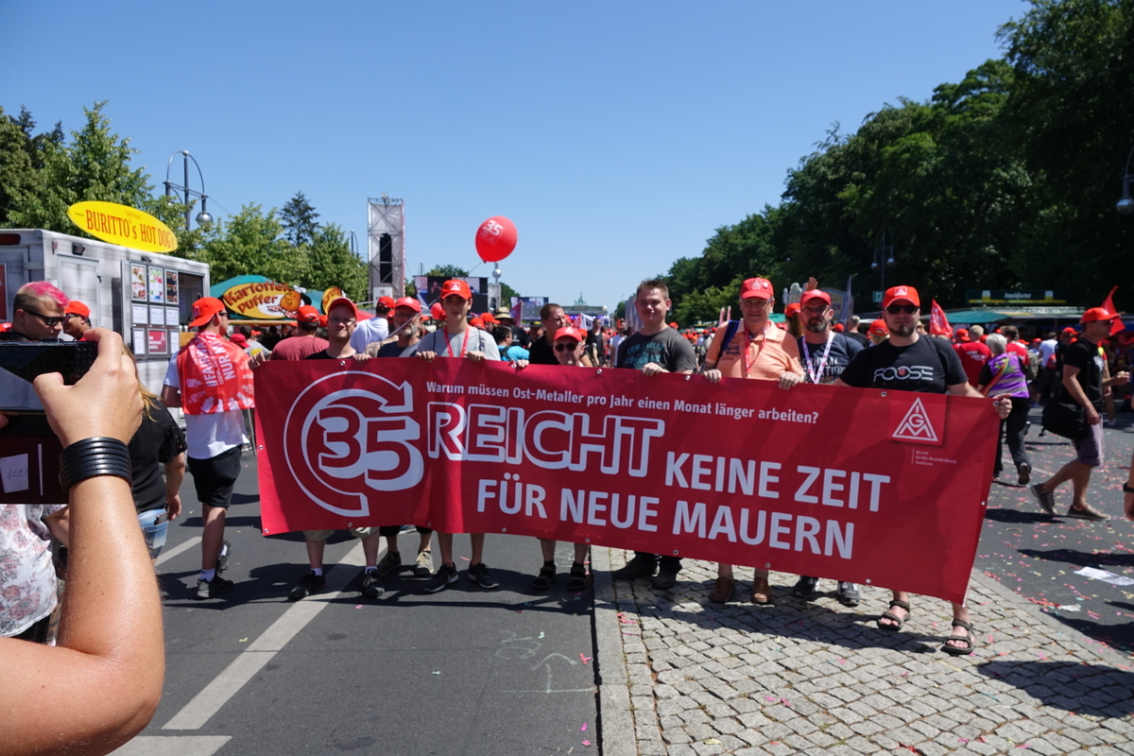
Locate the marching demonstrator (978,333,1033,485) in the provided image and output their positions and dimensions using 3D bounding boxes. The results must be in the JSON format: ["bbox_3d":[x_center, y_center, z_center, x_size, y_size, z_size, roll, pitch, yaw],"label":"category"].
[{"bbox_3d":[4.742,0.307,8.184,0.520,1.600,0.580,1,4,12],"label":"marching demonstrator"}]

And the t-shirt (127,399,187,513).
[{"bbox_3d":[-1.973,0.321,3.450,0.560,0.620,0.360,-1,3,-15],"label":"t-shirt"}]

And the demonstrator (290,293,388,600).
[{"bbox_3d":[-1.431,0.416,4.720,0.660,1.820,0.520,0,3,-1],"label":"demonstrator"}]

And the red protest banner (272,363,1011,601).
[{"bbox_3d":[0.150,0.493,4.200,3.950,1.070,0.420,1,4,12],"label":"red protest banner"}]

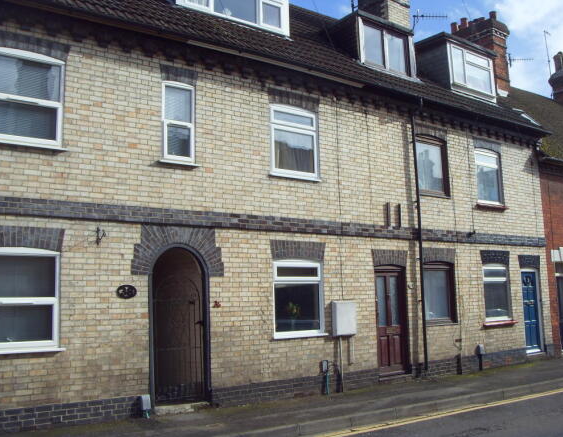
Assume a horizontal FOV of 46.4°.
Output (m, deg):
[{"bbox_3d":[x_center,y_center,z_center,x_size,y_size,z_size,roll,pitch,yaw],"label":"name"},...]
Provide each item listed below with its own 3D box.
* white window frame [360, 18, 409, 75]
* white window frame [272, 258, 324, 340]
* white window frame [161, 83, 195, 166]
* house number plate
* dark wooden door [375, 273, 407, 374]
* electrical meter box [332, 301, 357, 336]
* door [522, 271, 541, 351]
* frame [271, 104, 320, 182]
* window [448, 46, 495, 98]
[{"bbox_3d":[2.362,-3.805,14.751,1.660,1.020,0.140,4,-9,-38],"label":"white window frame"},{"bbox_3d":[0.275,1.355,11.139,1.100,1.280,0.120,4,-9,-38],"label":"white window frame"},{"bbox_3d":[-1.581,-1.461,10.062,0.555,1.250,0.100,4,-9,-38],"label":"white window frame"},{"bbox_3d":[-2.153,1.022,9.146,0.295,0.195,0.020,4,-9,-38],"label":"house number plate"},{"bbox_3d":[2.061,1.944,12.538,0.820,1.970,0.090,4,-9,-38],"label":"dark wooden door"},{"bbox_3d":[1.123,1.773,11.577,0.450,0.570,0.160,4,-9,-38],"label":"electrical meter box"},{"bbox_3d":[5.915,2.176,15.587,0.700,1.870,0.080,4,-9,-38],"label":"door"},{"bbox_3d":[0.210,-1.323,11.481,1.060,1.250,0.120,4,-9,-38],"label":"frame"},{"bbox_3d":[4.848,-3.692,16.732,1.780,1.200,0.120,4,-9,-38],"label":"window"}]

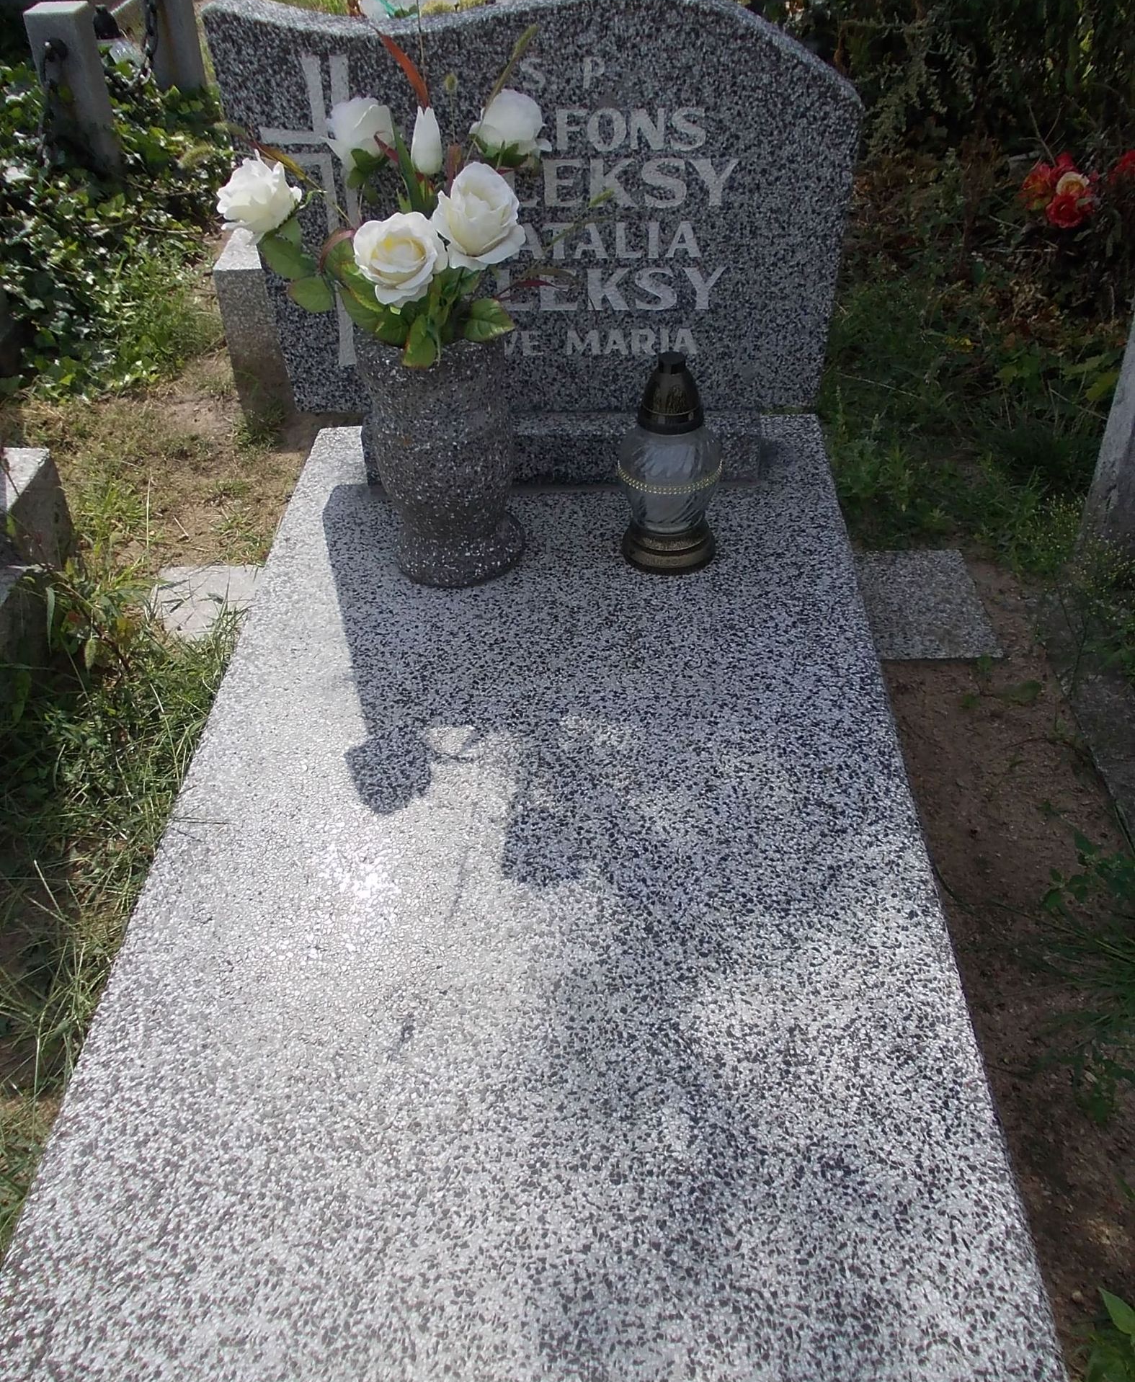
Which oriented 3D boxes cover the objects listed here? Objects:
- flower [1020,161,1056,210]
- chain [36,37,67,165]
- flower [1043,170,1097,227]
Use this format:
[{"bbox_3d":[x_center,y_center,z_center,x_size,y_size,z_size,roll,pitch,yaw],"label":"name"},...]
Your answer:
[{"bbox_3d":[1.056,-1.135,2.750,0.085,0.105,0.085,11,40,15],"label":"flower"},{"bbox_3d":[-1.238,-1.411,2.936,0.070,0.300,0.060,-4,41,-1],"label":"chain"},{"bbox_3d":[1.111,-1.086,2.700,0.115,0.120,0.100,9,40,13],"label":"flower"}]

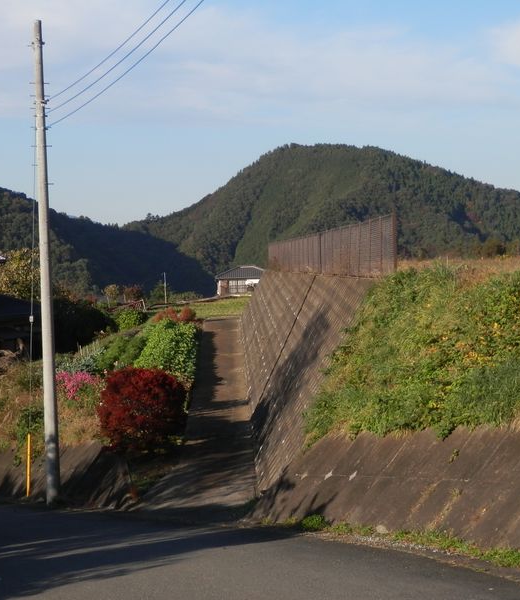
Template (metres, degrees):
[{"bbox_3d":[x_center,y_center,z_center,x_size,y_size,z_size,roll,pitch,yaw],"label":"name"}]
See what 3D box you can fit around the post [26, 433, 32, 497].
[{"bbox_3d":[-5.885,4.200,35.400,0.090,1.650,0.090,2,6,0],"label":"post"}]

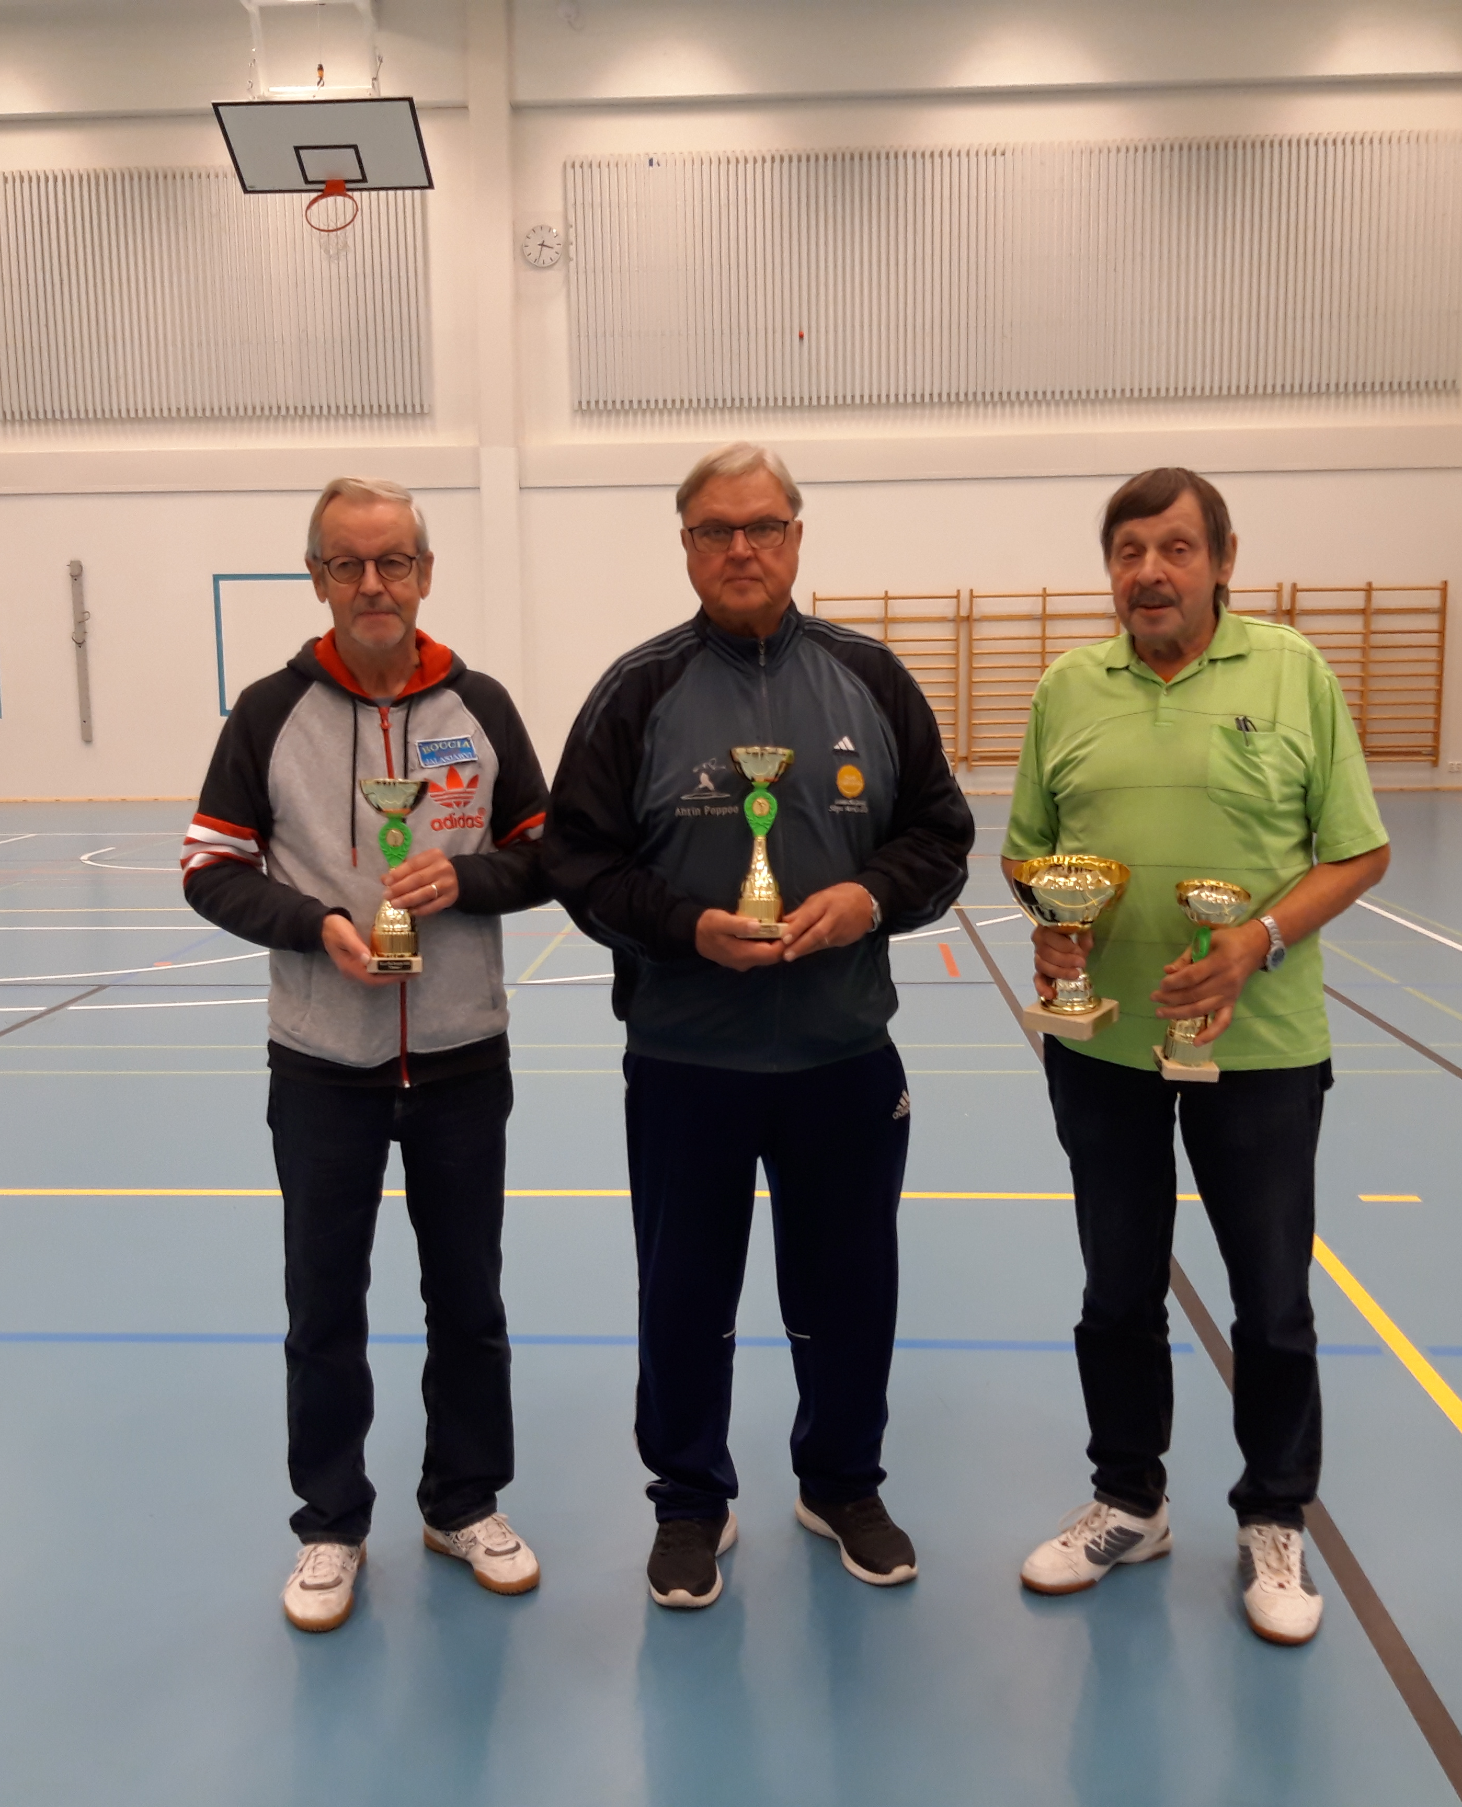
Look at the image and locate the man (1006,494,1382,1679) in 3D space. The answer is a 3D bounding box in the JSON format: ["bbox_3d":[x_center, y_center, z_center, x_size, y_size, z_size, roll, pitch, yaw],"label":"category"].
[{"bbox_3d":[0.687,0.216,2.699,0.570,1.700,0.430,2,8,22],"label":"man"}]

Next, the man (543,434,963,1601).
[{"bbox_3d":[0.046,0.184,2.798,0.650,1.750,0.440,-1,7,-1],"label":"man"}]

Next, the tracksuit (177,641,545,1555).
[{"bbox_3d":[-0.535,0.308,2.784,0.560,1.420,0.380,-2,7,-11],"label":"tracksuit"}]

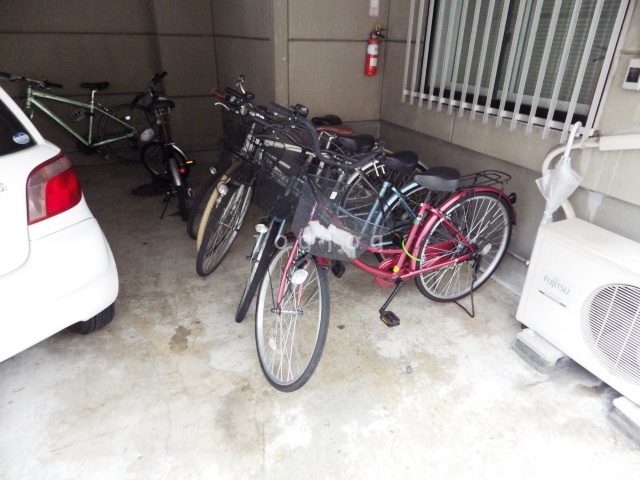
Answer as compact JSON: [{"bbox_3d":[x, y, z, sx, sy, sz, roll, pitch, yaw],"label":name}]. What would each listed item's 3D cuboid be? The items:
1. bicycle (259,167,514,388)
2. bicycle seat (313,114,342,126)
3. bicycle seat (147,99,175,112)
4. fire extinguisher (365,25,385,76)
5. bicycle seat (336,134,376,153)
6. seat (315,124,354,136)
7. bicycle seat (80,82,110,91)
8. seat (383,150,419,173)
[{"bbox_3d":[0.481,-0.011,1.970,1.480,1.030,0.610,-11,29,-21],"label":"bicycle"},{"bbox_3d":[0.057,-0.909,3.092,0.265,0.085,0.170,-11,29,-21],"label":"bicycle seat"},{"bbox_3d":[-1.351,-1.143,3.457,0.205,0.100,0.260,-11,29,-20],"label":"bicycle seat"},{"bbox_3d":[0.431,-1.527,3.276,0.150,0.385,0.125,-12,29,-22],"label":"fire extinguisher"},{"bbox_3d":[0.229,-0.606,2.552,0.265,0.100,0.200,-11,29,-21],"label":"bicycle seat"},{"bbox_3d":[0.086,-0.755,2.803,0.275,0.075,0.160,-11,29,-21],"label":"seat"},{"bbox_3d":[-2.447,-1.673,4.432,0.275,0.080,0.155,-11,29,-21],"label":"bicycle seat"},{"bbox_3d":[0.428,-0.428,2.219,0.265,0.100,0.200,-11,29,-21],"label":"seat"}]

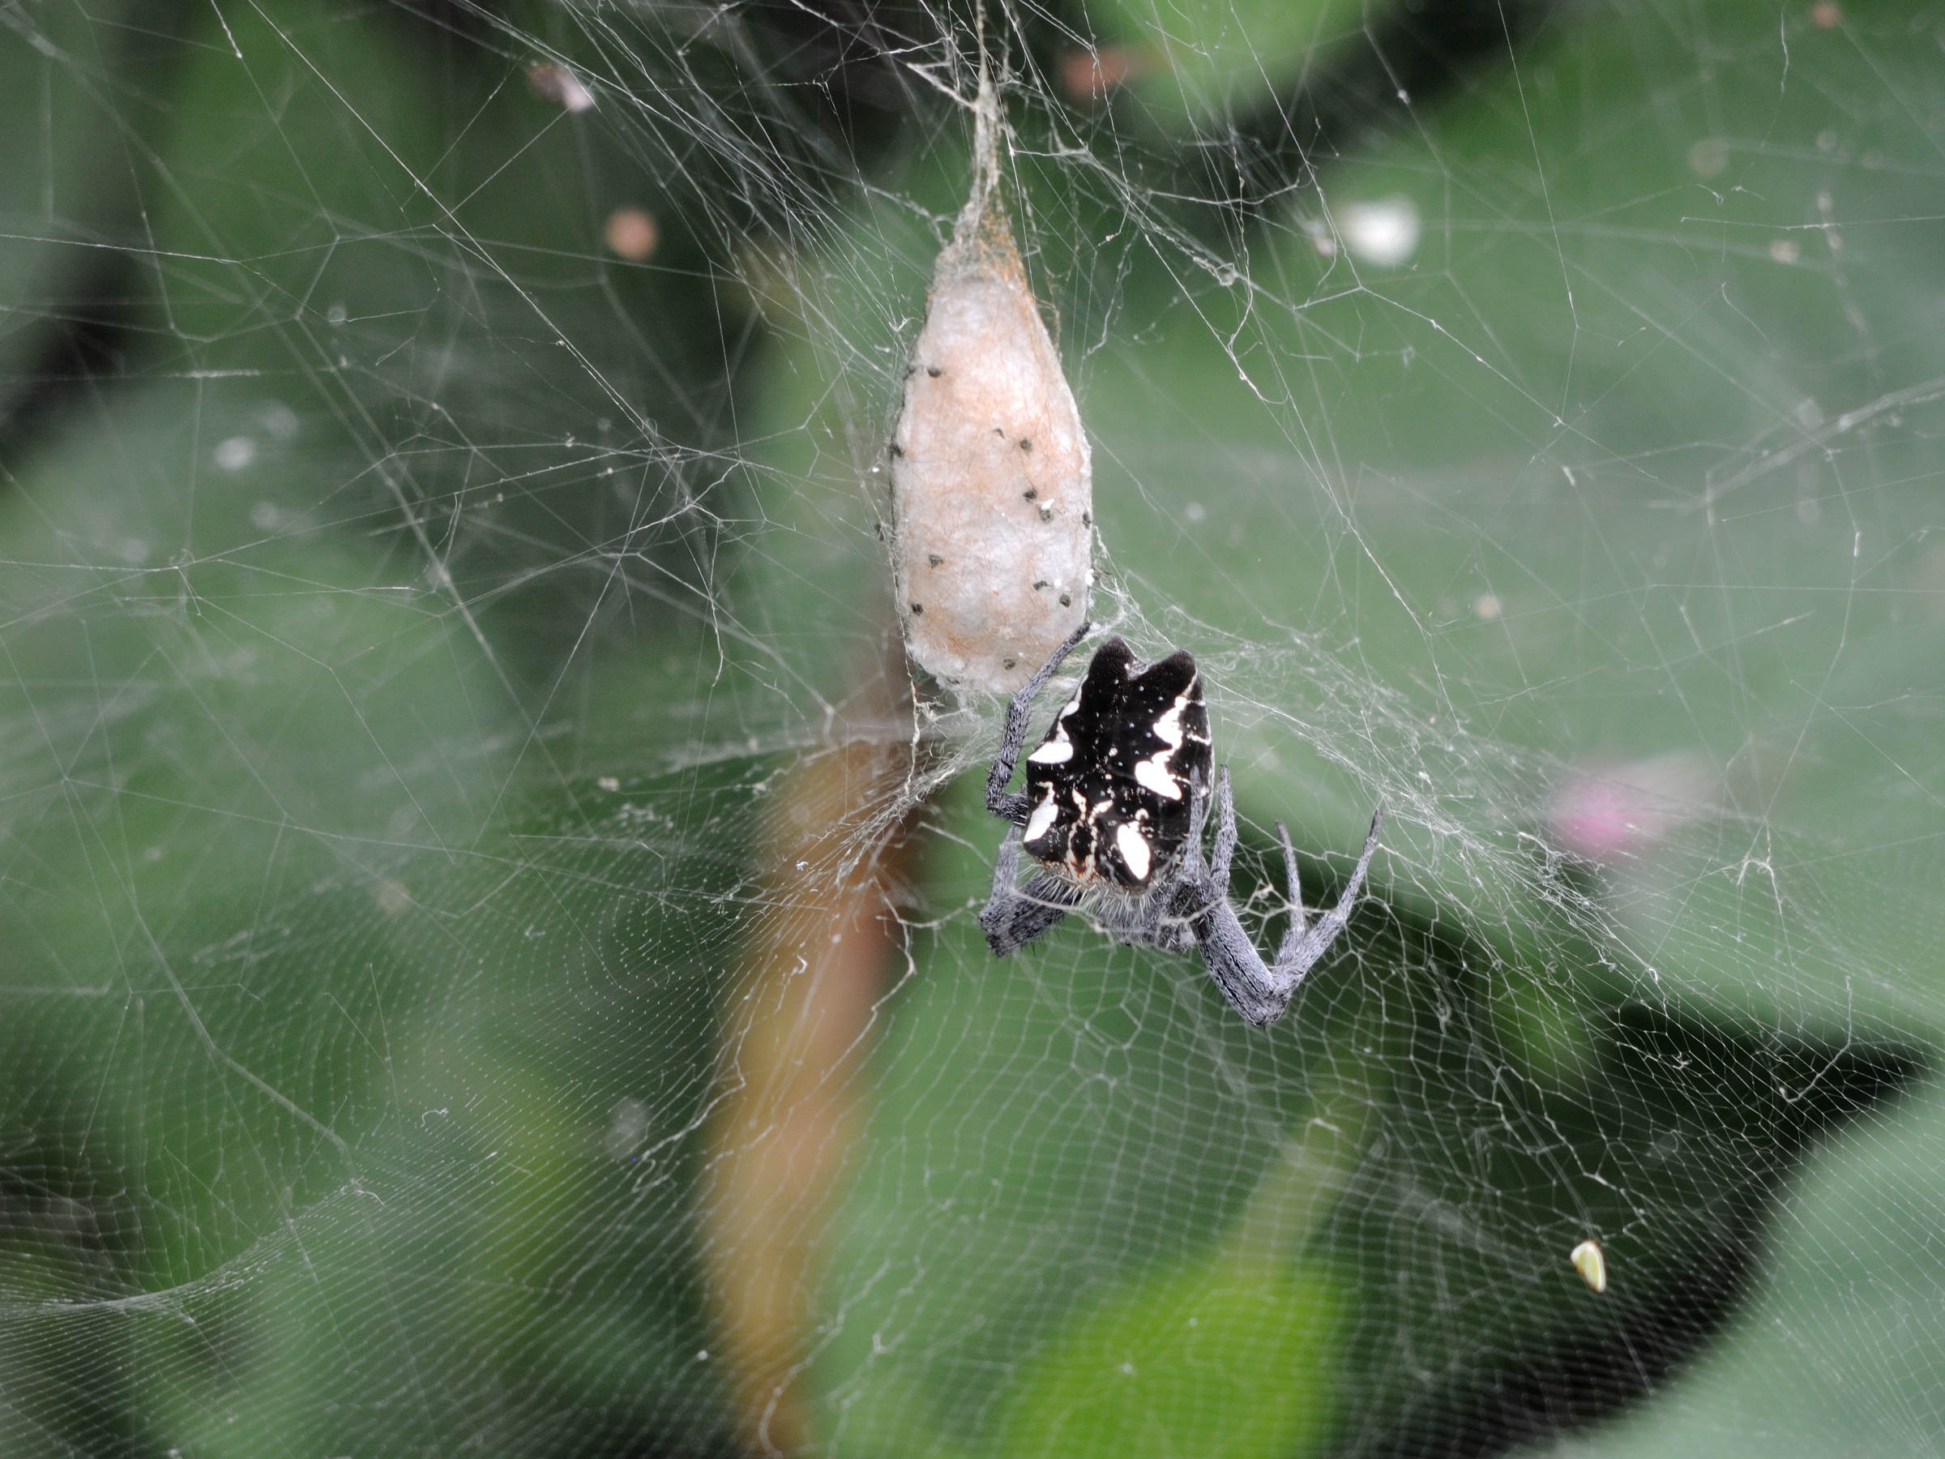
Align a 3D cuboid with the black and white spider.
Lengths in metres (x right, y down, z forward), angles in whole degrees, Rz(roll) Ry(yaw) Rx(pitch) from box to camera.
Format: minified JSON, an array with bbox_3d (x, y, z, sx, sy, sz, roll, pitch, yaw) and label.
[{"bbox_3d":[0.009,0.004,0.480,0.017,0.017,0.010,8,16,12],"label":"black and white spider"}]

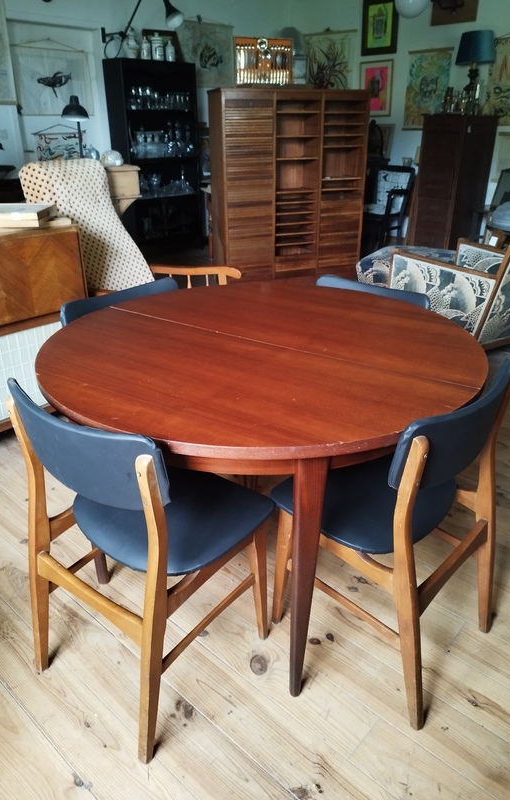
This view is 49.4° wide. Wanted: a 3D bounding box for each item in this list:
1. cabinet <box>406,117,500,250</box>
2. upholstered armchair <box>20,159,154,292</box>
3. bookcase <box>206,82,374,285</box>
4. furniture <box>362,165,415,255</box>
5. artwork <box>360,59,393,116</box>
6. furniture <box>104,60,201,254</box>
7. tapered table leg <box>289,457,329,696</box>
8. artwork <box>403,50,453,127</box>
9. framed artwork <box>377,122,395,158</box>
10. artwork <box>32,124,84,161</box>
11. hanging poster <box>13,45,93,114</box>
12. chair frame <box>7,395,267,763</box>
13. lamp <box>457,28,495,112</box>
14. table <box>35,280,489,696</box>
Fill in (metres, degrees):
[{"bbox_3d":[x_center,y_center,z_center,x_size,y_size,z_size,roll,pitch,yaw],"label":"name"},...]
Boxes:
[{"bbox_3d":[1.852,-1.942,5.250,0.520,1.320,0.430,-22,33,-36],"label":"cabinet"},{"bbox_3d":[-0.586,-0.624,2.877,0.820,1.090,0.640,8,27,16],"label":"upholstered armchair"},{"bbox_3d":[0.281,-1.747,4.747,1.243,1.558,0.387,-10,27,-18],"label":"bookcase"},{"bbox_3d":[1.437,-2.224,6.509,0.550,0.900,0.550,-20,32,-36],"label":"furniture"},{"bbox_3d":[1.493,-3.848,6.857,0.455,0.600,0.030,20,32,37],"label":"artwork"},{"bbox_3d":[-1.028,-2.515,5.891,0.810,1.830,0.370,-21,33,-35],"label":"furniture"},{"bbox_3d":[0.109,0.394,1.221,0.064,0.690,0.055,-5,26,-9],"label":"tapered table leg"},{"bbox_3d":[1.717,-3.103,5.575,0.020,0.710,0.510,-22,34,-37],"label":"artwork"},{"bbox_3d":[1.394,-2.818,6.087,0.025,0.380,0.310,-13,28,-40],"label":"framed artwork"},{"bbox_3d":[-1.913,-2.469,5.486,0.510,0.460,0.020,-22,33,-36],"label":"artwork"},{"bbox_3d":[-1.921,-3.025,5.277,0.020,0.555,0.750,20,32,37],"label":"hanging poster"},{"bbox_3d":[-0.268,0.326,1.311,0.450,0.745,0.455,17,30,33],"label":"chair frame"},{"bbox_3d":[1.874,-2.821,4.828,0.345,0.660,0.345,-22,33,-36],"label":"lamp"},{"bbox_3d":[0.017,0.178,1.618,1.125,0.745,1.125,16,30,31],"label":"table"}]

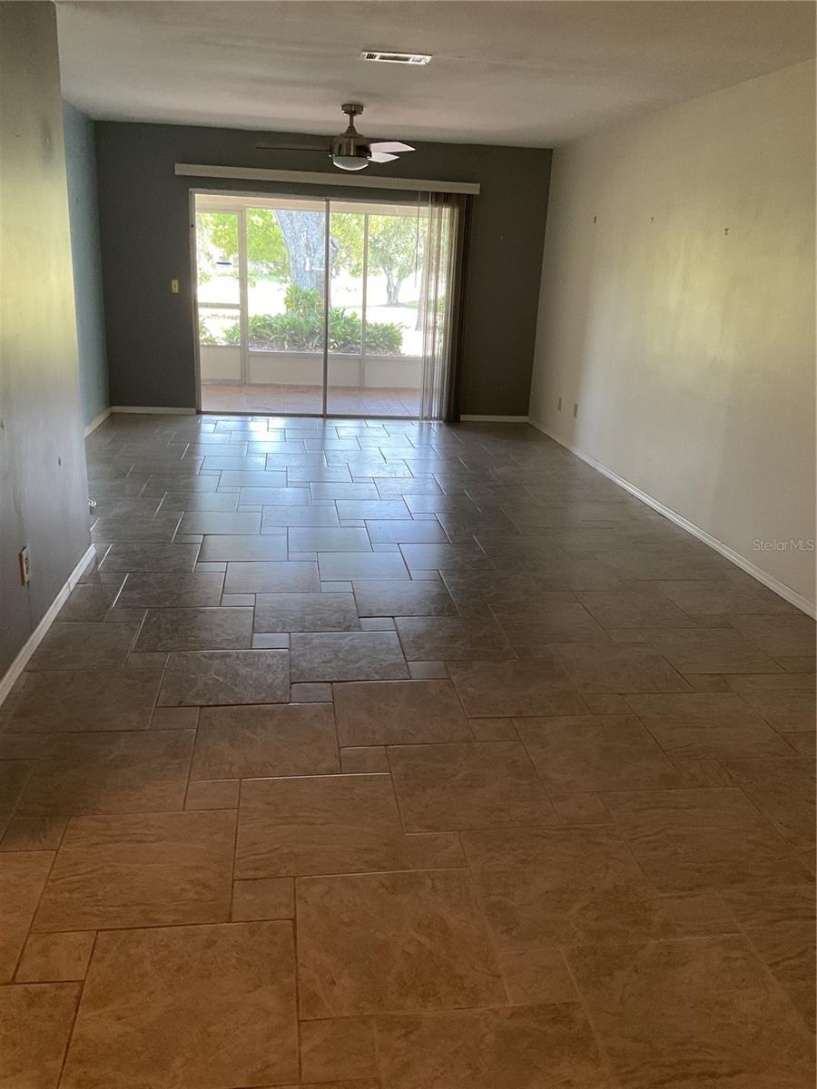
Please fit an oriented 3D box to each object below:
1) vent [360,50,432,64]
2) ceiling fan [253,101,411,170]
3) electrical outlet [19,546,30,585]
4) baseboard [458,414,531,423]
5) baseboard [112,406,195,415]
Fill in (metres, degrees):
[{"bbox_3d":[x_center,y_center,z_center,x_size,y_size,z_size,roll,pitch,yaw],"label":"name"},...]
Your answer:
[{"bbox_3d":[-0.065,-2.443,4.587,0.345,0.024,0.200,0,18,-8],"label":"vent"},{"bbox_3d":[-0.490,-2.794,6.280,1.120,0.410,1.220,0,18,-8],"label":"ceiling fan"},{"bbox_3d":[-1.413,0.082,3.368,0.012,0.117,0.073,0,18,-8],"label":"electrical outlet"},{"bbox_3d":[0.816,-1.224,8.850,0.738,0.064,0.017,0,18,-8],"label":"baseboard"},{"bbox_3d":[-2.340,-1.229,8.399,0.778,0.066,0.017,0,18,-8],"label":"baseboard"}]

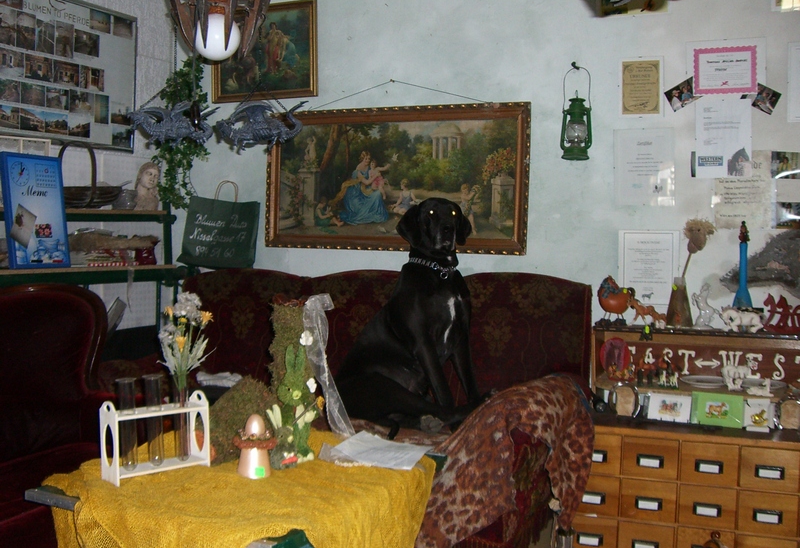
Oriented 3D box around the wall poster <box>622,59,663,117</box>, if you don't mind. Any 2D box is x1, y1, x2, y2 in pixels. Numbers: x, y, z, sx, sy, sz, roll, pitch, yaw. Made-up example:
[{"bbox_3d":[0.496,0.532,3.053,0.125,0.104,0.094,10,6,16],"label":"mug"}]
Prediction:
[{"bbox_3d":[0.961,-0.743,3.497,0.153,0.216,0.008,2,3,21],"label":"wall poster"}]

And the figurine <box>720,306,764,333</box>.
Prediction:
[{"bbox_3d":[1.280,0.172,3.283,0.161,0.093,0.055,1,3,7],"label":"figurine"}]

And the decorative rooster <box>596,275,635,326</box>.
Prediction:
[{"bbox_3d":[0.857,0.103,3.484,0.151,0.194,0.095,1,3,5],"label":"decorative rooster"}]

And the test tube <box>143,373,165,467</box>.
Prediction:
[{"bbox_3d":[-0.647,0.389,2.320,0.048,0.237,0.048,2,3,21],"label":"test tube"}]

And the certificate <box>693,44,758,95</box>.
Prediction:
[{"bbox_3d":[1.254,-0.781,3.379,0.231,0.182,0.008,2,3,21],"label":"certificate"}]

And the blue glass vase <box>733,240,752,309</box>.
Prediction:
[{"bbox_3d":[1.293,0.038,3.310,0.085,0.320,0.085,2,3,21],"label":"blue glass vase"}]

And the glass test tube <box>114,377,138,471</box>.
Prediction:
[{"bbox_3d":[-0.701,0.390,2.264,0.048,0.236,0.048,2,3,21],"label":"glass test tube"}]

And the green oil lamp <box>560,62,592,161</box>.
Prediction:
[{"bbox_3d":[0.710,-0.654,3.533,0.127,0.390,0.115,2,3,21],"label":"green oil lamp"}]

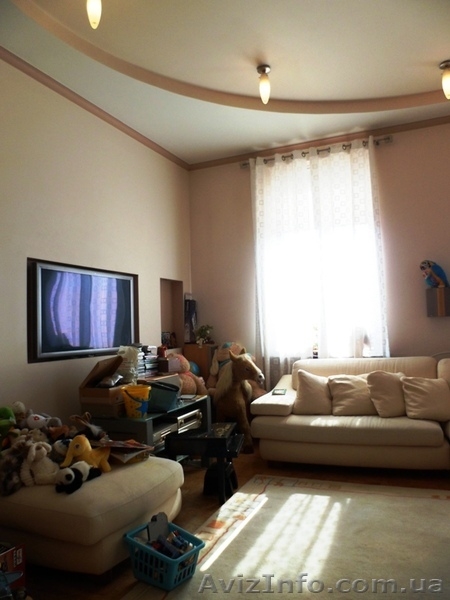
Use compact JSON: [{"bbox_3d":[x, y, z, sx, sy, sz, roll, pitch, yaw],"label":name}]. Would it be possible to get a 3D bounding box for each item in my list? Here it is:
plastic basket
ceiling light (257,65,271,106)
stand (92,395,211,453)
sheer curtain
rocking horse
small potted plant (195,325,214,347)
[{"bbox_3d":[-0.287,1.241,2.173,0.360,0.184,0.225,-4,-4,42],"label":"plastic basket"},{"bbox_3d":[0.330,-1.771,3.723,0.108,0.305,0.108,-1,-3,0],"label":"ceiling light"},{"bbox_3d":[-0.588,1.169,3.909,0.520,0.508,1.050,-3,-3,24],"label":"stand"},{"bbox_3d":[0.980,-0.137,4.814,1.400,3.020,0.140,-3,-3,24],"label":"sheer curtain"},{"bbox_3d":[0.125,0.950,4.455,0.400,0.960,0.820,-1,-3,-13],"label":"rocking horse"},{"bbox_3d":[-0.234,0.406,5.150,0.220,0.240,0.220,-1,-3,0],"label":"small potted plant"}]

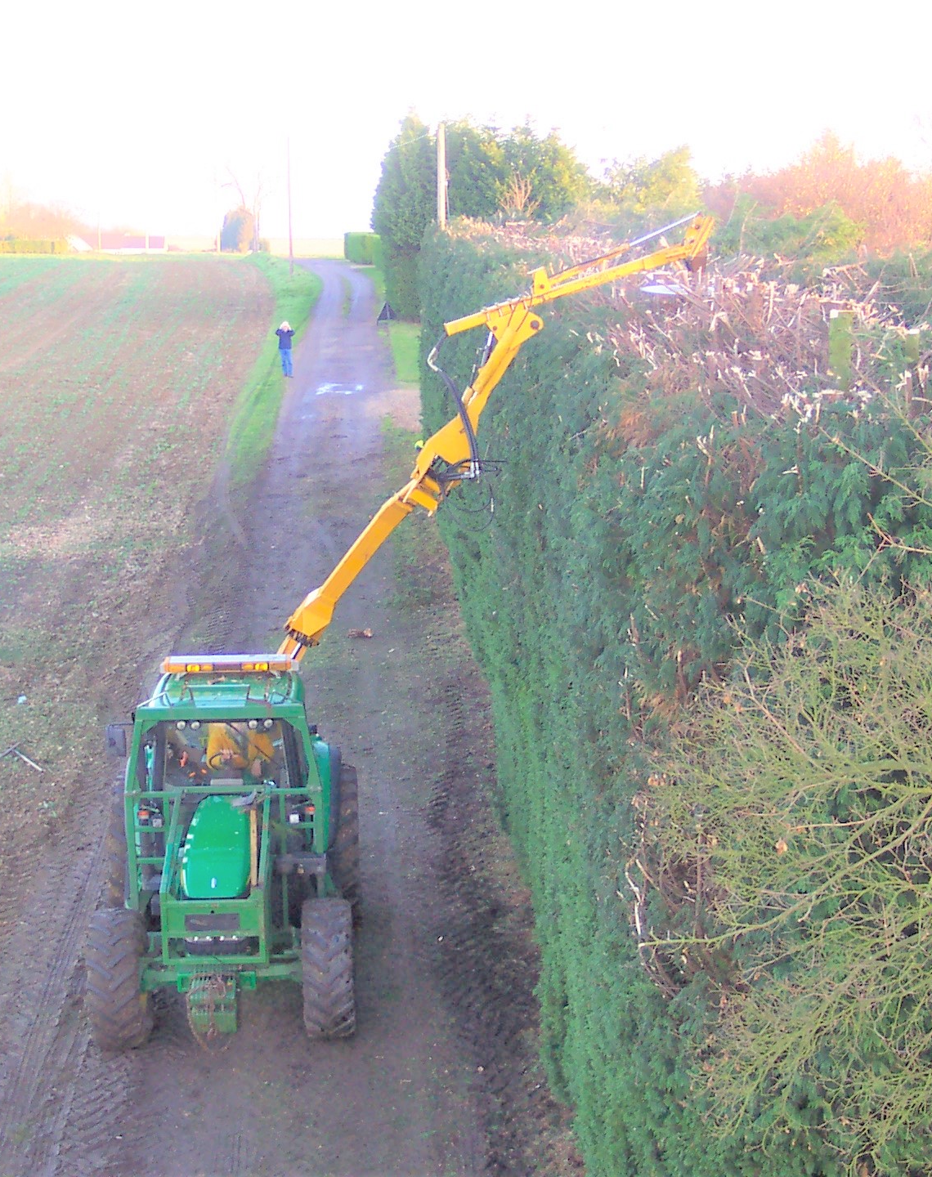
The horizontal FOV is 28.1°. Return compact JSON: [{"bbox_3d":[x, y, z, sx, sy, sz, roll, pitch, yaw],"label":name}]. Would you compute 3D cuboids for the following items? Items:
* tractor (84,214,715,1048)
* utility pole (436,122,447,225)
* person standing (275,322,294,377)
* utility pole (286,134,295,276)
[{"bbox_3d":[-0.369,0.123,18.542,6.600,7.300,6.300,-1,11,-4],"label":"tractor"},{"bbox_3d":[-0.693,-10.138,56.754,0.220,7.900,0.220,0,11,0],"label":"utility pole"},{"bbox_3d":[-5.584,-7.425,57.834,0.600,1.740,0.420,-1,11,-5],"label":"person standing"},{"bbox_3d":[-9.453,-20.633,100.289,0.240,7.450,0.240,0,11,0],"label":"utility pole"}]

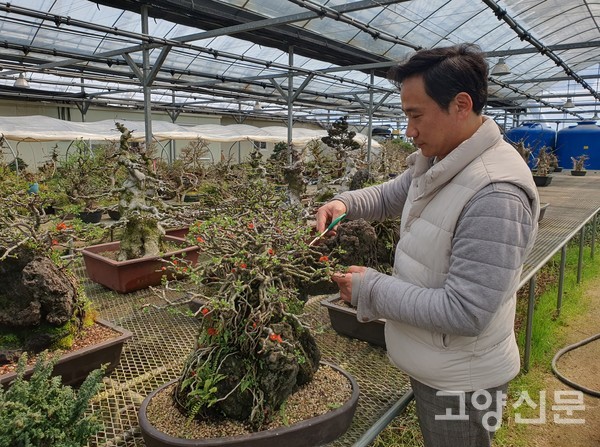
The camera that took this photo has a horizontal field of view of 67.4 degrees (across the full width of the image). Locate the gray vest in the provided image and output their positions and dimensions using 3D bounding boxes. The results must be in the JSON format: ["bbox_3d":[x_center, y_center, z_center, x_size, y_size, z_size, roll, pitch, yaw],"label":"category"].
[{"bbox_3d":[0.390,0.050,1.150,0.320,0.620,0.460,2,10,5],"label":"gray vest"}]

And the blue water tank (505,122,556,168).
[{"bbox_3d":[10.531,-3.205,20.521,2.000,2.600,2.000,6,11,30],"label":"blue water tank"}]

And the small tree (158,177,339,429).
[{"bbox_3d":[-0.149,0.205,1.310,0.510,0.650,0.440,0,10,-6],"label":"small tree"}]

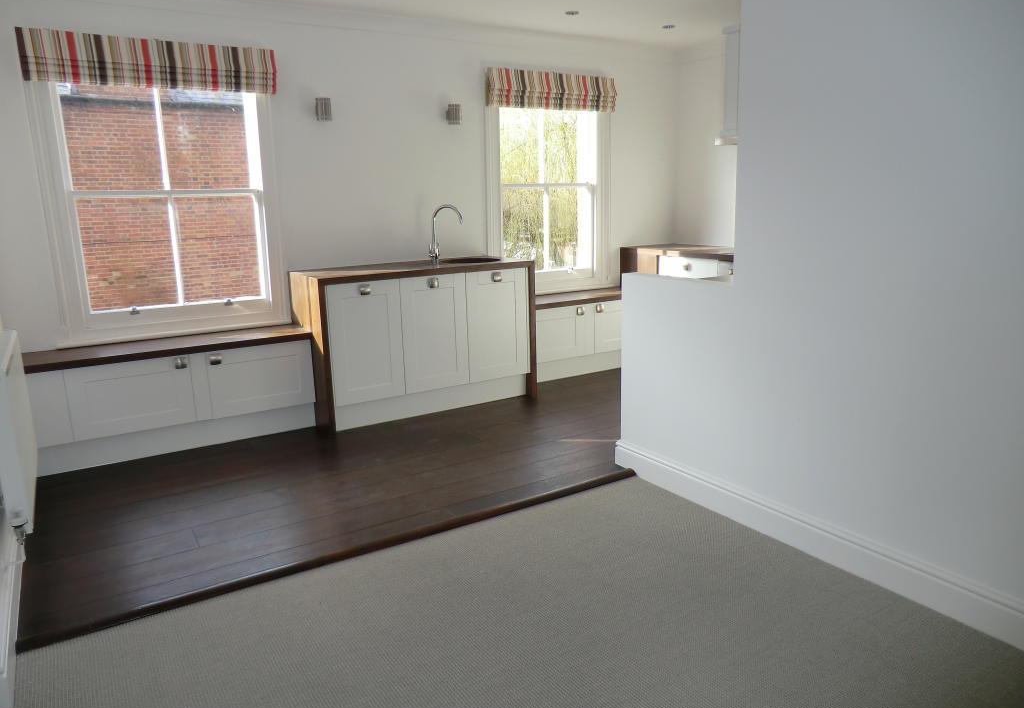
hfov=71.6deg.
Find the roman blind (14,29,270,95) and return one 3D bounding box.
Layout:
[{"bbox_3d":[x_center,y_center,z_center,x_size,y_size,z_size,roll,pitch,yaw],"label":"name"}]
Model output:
[{"bbox_3d":[-1.921,-1.571,3.857,1.249,0.253,0.094,-9,15,-31],"label":"roman blind"}]

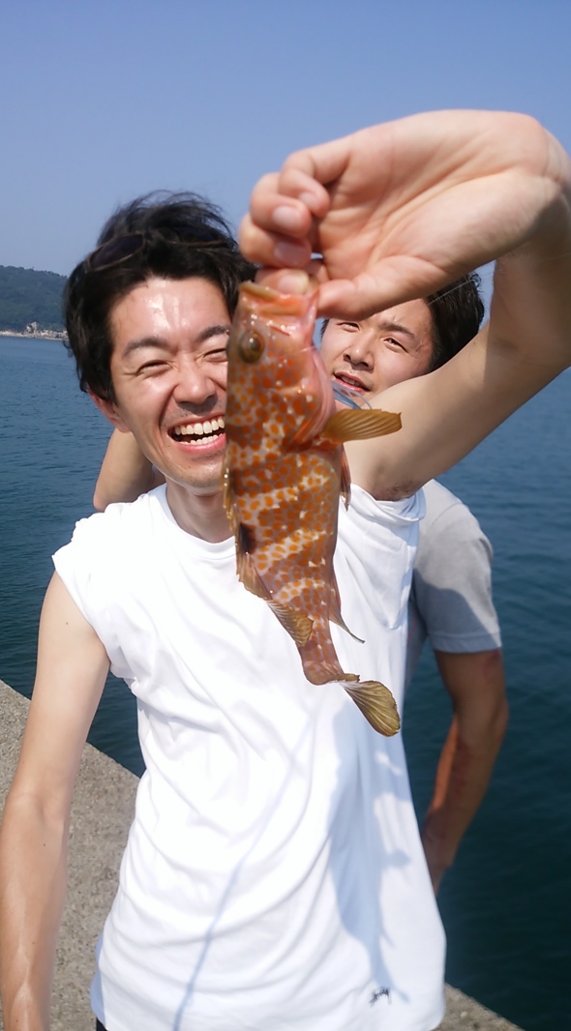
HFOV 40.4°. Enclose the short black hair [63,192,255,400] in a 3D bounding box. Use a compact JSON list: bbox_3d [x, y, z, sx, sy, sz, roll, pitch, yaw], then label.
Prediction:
[{"bbox_3d":[-0.130,-0.228,0.815,0.190,0.215,0.220,-11,12,-17],"label":"short black hair"}]

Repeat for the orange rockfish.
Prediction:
[{"bbox_3d":[0.013,0.001,0.380,0.083,0.217,0.050,-3,12,1],"label":"orange rockfish"}]

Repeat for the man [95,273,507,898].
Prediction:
[{"bbox_3d":[0.026,0.444,1.240,0.570,1.680,0.400,5,12,10],"label":"man"}]

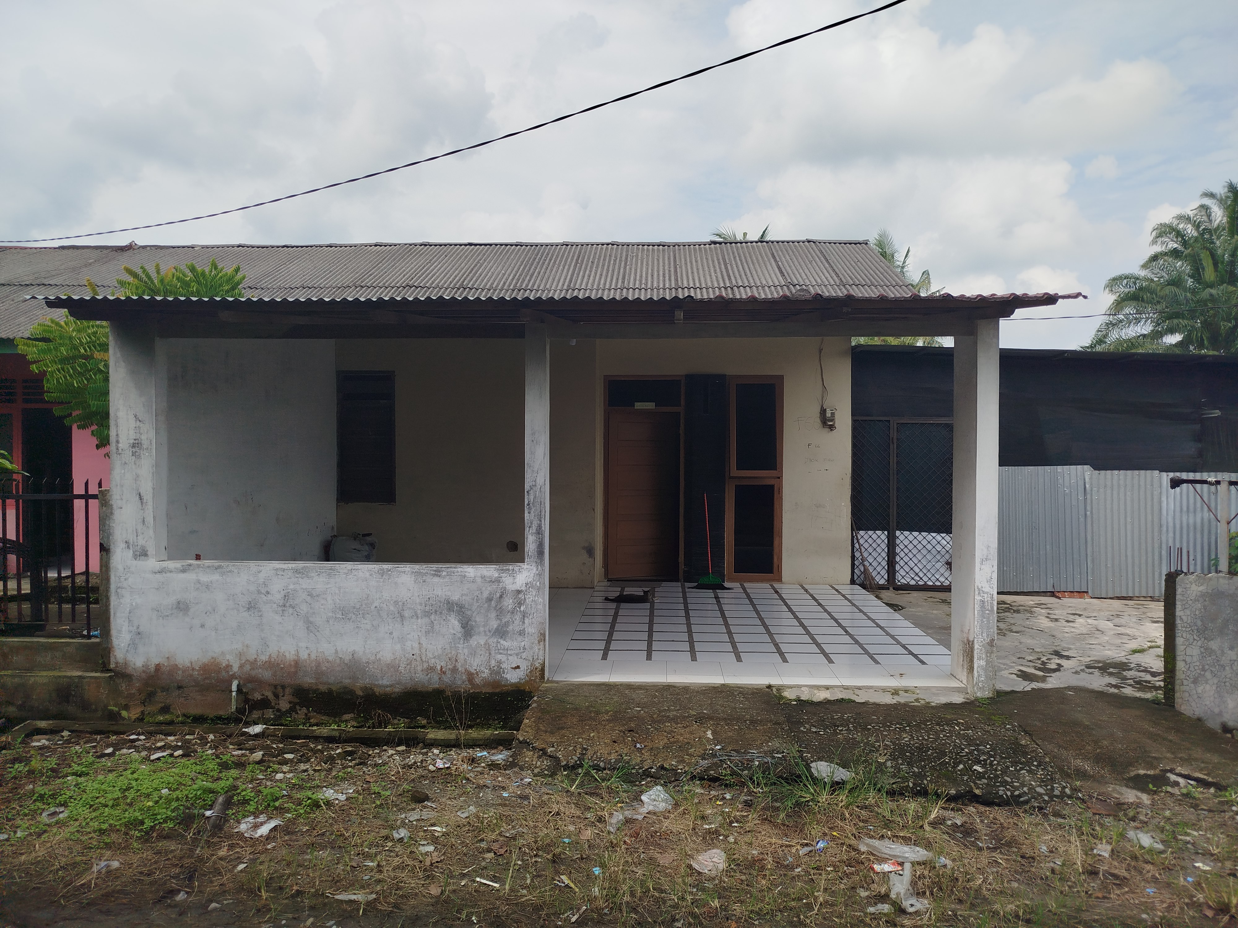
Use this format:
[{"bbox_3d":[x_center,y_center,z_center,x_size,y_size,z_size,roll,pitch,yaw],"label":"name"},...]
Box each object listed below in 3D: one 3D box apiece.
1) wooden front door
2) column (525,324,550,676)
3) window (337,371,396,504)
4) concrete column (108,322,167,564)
[{"bbox_3d":[0.311,0.377,10.308,0.870,2.030,0.060,0,1,3],"label":"wooden front door"},{"bbox_3d":[-0.570,0.267,5.997,0.148,2.450,0.146,0,1,3],"label":"column"},{"bbox_3d":[-2.912,-0.312,9.937,0.690,1.530,0.090,0,1,3],"label":"window"},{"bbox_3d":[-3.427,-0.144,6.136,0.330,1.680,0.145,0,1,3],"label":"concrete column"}]

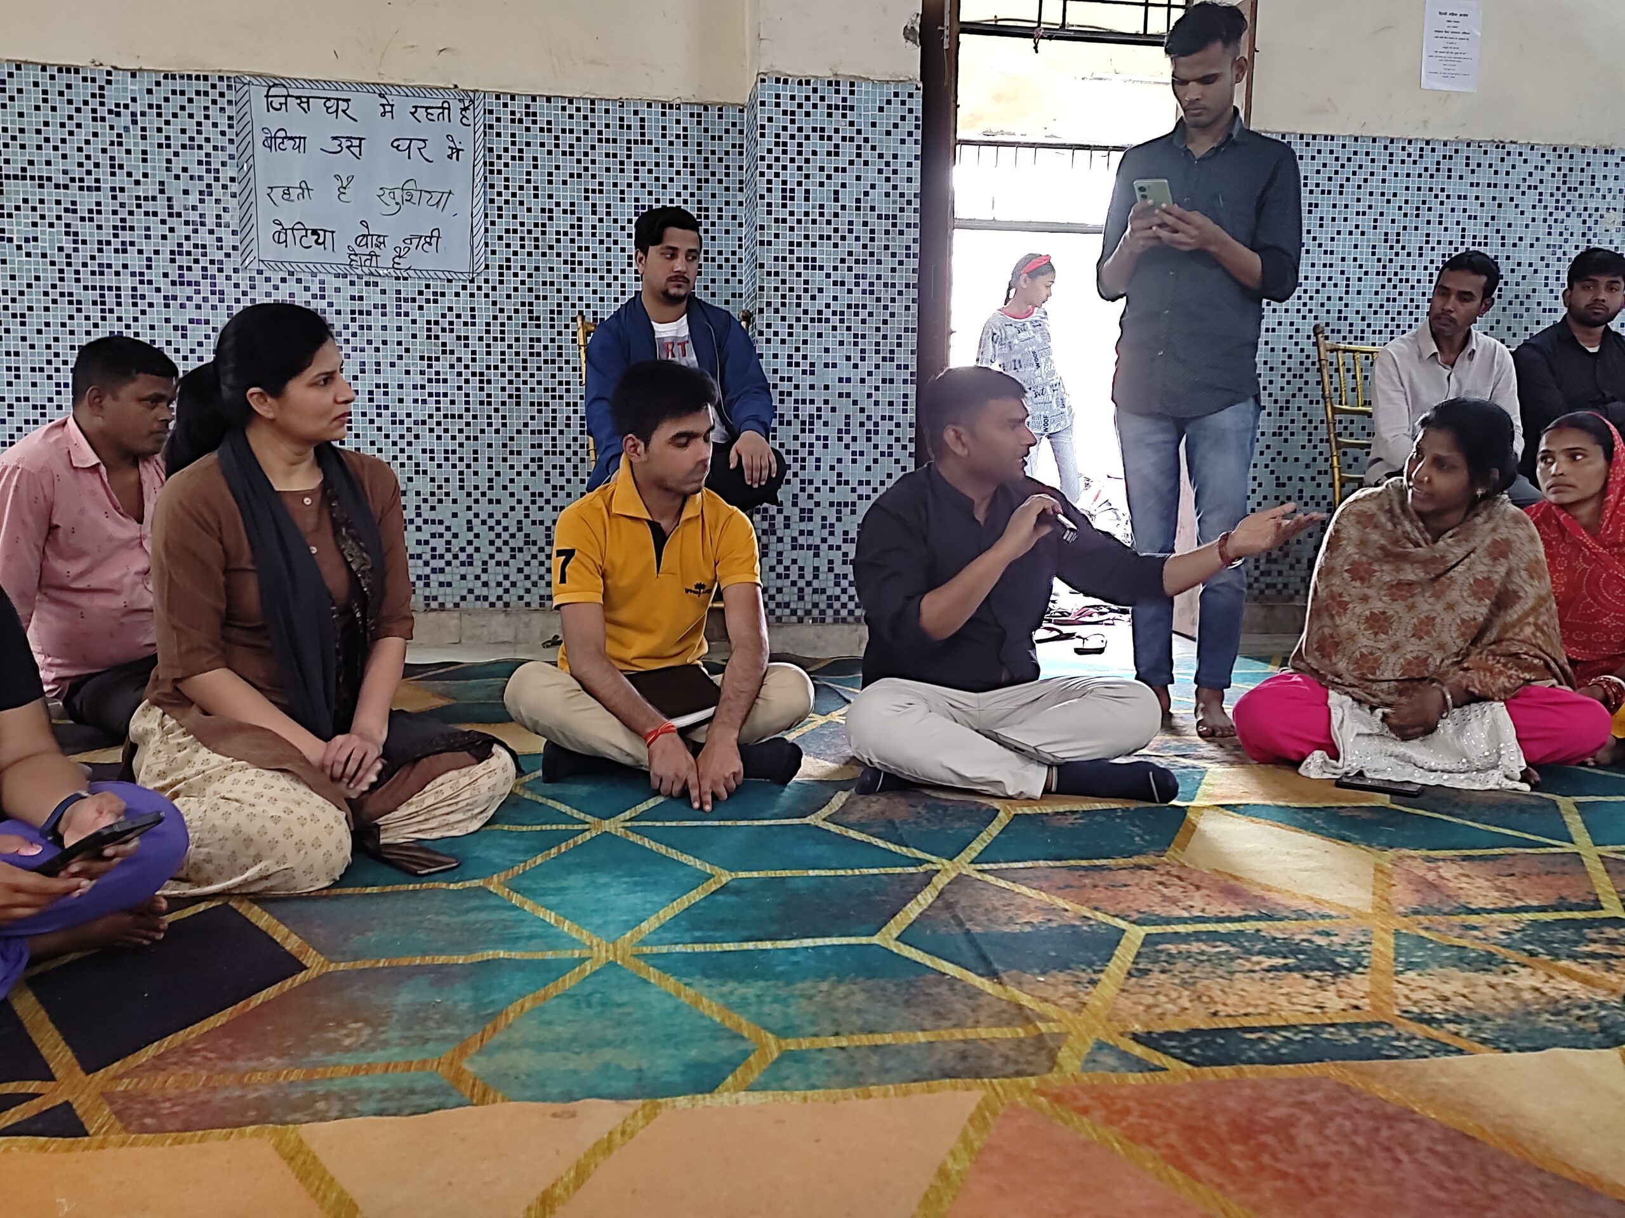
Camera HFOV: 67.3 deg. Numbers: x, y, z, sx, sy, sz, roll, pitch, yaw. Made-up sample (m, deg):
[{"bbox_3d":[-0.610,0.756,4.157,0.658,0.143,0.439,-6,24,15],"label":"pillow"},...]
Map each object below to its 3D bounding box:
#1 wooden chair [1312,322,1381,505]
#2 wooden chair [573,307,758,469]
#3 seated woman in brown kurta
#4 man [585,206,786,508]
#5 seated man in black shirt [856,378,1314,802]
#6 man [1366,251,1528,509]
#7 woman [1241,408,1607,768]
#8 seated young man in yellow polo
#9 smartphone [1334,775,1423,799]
[{"bbox_3d":[1.753,-0.269,3.489,0.430,1.040,0.460,-2,7,-25],"label":"wooden chair"},{"bbox_3d":[-0.343,-0.248,3.091,0.440,1.040,0.460,-1,6,-16],"label":"wooden chair"},{"bbox_3d":[-0.829,-0.059,2.026,0.620,0.880,0.620,-5,9,-44],"label":"seated woman in brown kurta"},{"bbox_3d":[-0.296,-0.374,2.998,0.530,1.310,0.740,-1,6,-14],"label":"man"},{"bbox_3d":[0.521,-0.079,2.555,0.900,0.835,0.620,0,6,-6],"label":"seated man in black shirt"},{"bbox_3d":[1.804,-0.395,3.395,0.500,1.310,0.740,0,6,-2],"label":"man"},{"bbox_3d":[1.326,-0.061,2.677,0.770,0.790,0.580,1,6,7],"label":"woman"},{"bbox_3d":[-0.309,-0.081,2.516,0.630,0.830,0.630,0,6,-7],"label":"seated young man in yellow polo"},{"bbox_3d":[1.127,0.355,2.429,0.156,0.009,0.075,4,7,30],"label":"smartphone"}]

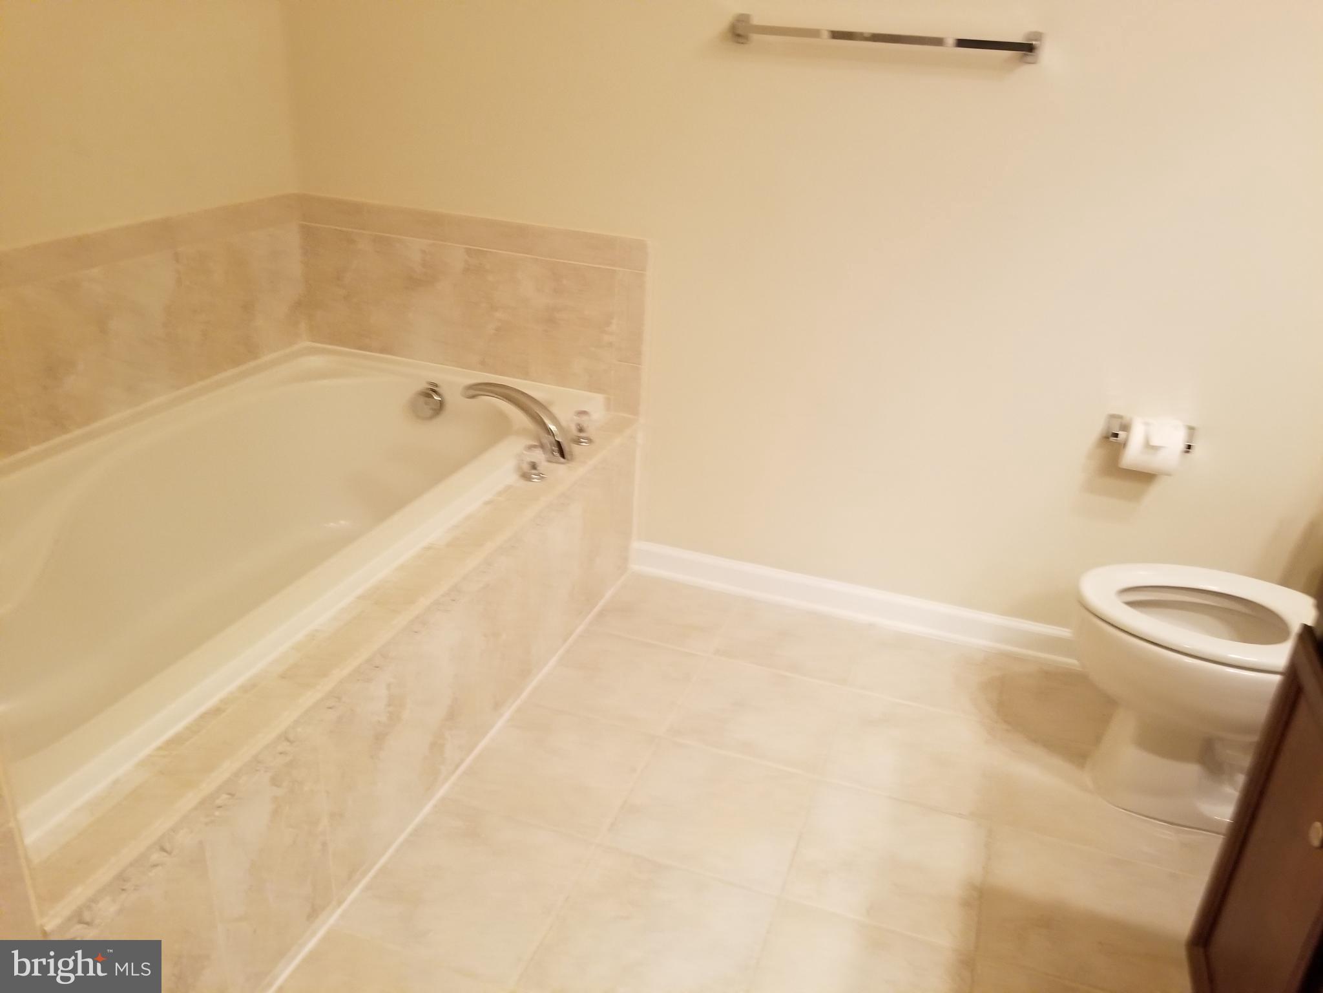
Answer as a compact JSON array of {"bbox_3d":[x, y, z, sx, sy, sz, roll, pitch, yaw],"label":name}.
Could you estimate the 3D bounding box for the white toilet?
[{"bbox_3d":[1.127,0.258,1.827,0.690,0.740,0.440,11,23,16],"label":"white toilet"}]

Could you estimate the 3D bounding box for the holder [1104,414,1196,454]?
[{"bbox_3d":[1.058,-0.125,2.149,0.178,0.057,0.080,11,23,16],"label":"holder"}]

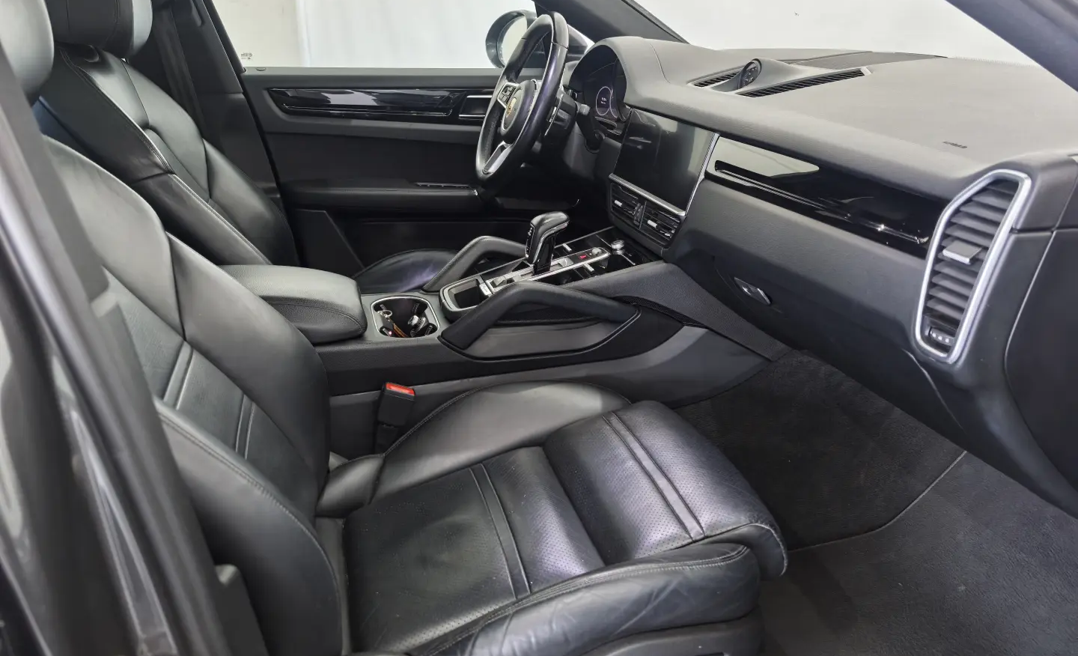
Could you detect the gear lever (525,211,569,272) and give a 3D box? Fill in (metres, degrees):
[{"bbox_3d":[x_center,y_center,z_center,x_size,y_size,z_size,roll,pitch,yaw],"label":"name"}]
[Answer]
[{"bbox_3d":[0.016,-0.145,1.475,0.072,0.107,0.052,-4,21,-14],"label":"gear lever"}]

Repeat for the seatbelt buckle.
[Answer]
[{"bbox_3d":[-0.239,0.150,1.374,0.050,0.130,0.030,8,18,-18],"label":"seatbelt buckle"}]

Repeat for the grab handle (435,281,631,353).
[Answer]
[{"bbox_3d":[0.000,-0.020,1.353,0.315,0.107,0.055,-4,21,-14],"label":"grab handle"}]

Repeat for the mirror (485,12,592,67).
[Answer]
[{"bbox_3d":[-0.009,-0.772,2.296,0.190,0.175,0.250,-8,22,-23],"label":"mirror"}]

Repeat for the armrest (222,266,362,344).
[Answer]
[{"bbox_3d":[-0.451,-0.039,1.389,0.320,0.070,0.235,-2,20,-14],"label":"armrest"}]

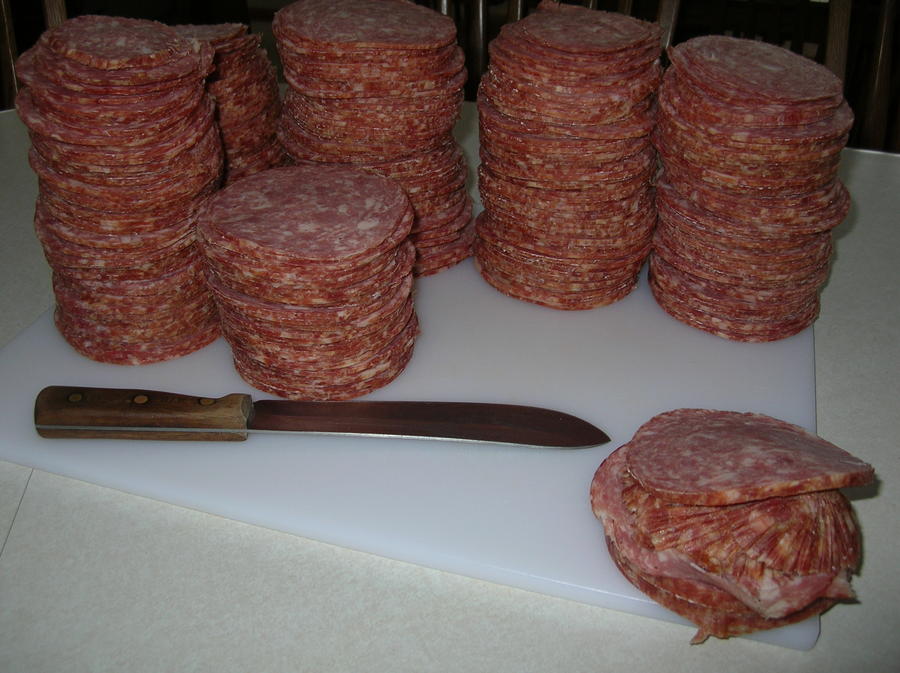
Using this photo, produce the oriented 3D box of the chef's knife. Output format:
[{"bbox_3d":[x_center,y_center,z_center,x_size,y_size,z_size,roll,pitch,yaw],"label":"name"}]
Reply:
[{"bbox_3d":[-0.073,0.046,0.536,0.326,0.020,0.037,2,34,2],"label":"chef's knife"}]

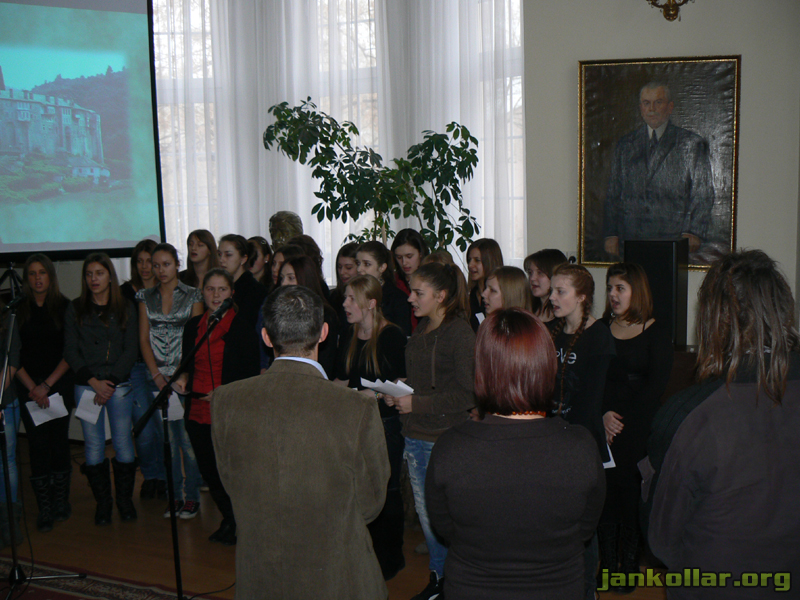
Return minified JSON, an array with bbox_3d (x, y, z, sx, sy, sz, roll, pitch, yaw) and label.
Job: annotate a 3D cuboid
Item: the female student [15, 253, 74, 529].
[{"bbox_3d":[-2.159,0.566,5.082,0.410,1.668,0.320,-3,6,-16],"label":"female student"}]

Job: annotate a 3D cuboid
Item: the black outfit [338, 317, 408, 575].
[{"bbox_3d":[-0.137,0.789,4.287,0.380,1.290,0.460,-6,8,-31],"label":"black outfit"}]

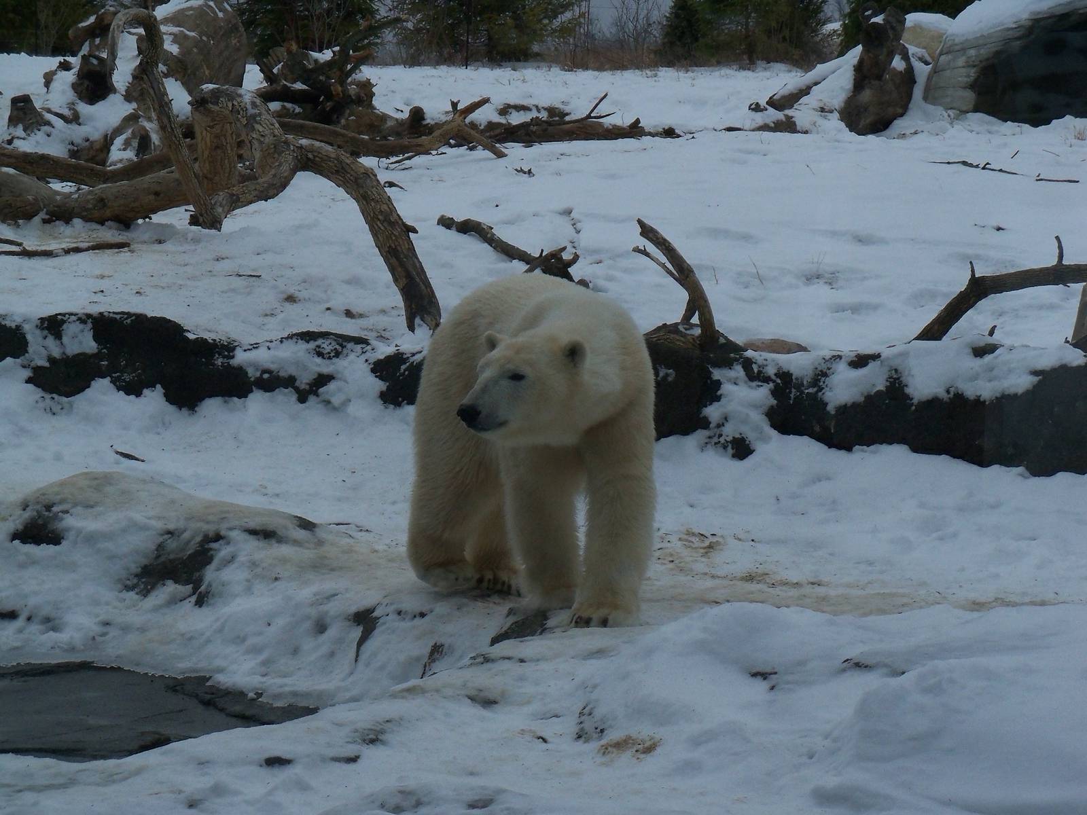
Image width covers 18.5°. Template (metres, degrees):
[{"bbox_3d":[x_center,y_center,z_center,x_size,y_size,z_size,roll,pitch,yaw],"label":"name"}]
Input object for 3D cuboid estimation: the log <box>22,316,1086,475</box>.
[{"bbox_3d":[-0.112,-0.099,15.800,5.500,0.500,0.650,3,8,21],"label":"log"}]

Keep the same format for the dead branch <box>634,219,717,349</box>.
[{"bbox_3d":[0.613,-0.578,15.500,0.370,0.600,0.300,0,8,0],"label":"dead branch"}]

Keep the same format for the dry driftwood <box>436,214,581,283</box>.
[{"bbox_3d":[-0.221,-0.941,19.500,0.420,0.280,1.600,-3,8,-23],"label":"dry driftwood"}]

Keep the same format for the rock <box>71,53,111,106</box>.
[{"bbox_3d":[-3.667,-2.663,27.000,0.310,0.420,0.310,0,8,0],"label":"rock"}]

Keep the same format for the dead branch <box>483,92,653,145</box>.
[{"bbox_3d":[0.209,-2.517,29.000,1.460,0.440,0.450,0,8,0],"label":"dead branch"}]

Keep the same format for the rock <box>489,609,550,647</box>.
[{"bbox_3d":[-0.077,0.720,10.900,0.190,0.110,0.140,0,8,0],"label":"rock"}]

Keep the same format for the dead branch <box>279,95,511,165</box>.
[{"bbox_3d":[-1.251,-2.310,27.700,1.950,0.500,0.700,0,8,0],"label":"dead branch"}]

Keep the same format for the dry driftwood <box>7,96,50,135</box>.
[{"bbox_3d":[-4.170,-2.374,27.000,0.350,0.300,0.320,0,8,0],"label":"dry driftwood"}]

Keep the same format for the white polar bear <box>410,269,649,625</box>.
[{"bbox_3d":[-0.074,0.097,11.400,0.690,1.110,1.650,-2,8,-16],"label":"white polar bear"}]

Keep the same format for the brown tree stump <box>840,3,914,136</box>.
[{"bbox_3d":[3.037,-3.077,30.300,0.680,1.150,0.620,0,8,0],"label":"brown tree stump"}]

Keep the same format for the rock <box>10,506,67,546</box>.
[{"bbox_3d":[-1.838,0.435,12.100,0.200,0.140,0.150,0,8,0],"label":"rock"}]

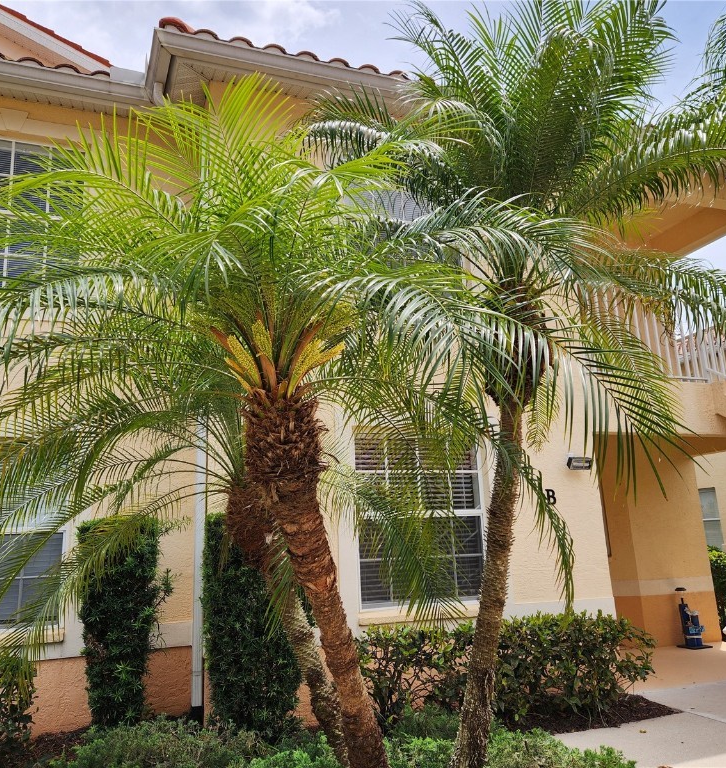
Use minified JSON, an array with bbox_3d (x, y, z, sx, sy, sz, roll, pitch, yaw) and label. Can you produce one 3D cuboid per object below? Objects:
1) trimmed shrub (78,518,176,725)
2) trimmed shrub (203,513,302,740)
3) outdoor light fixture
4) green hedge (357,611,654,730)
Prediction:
[{"bbox_3d":[-1.986,1.986,5.621,0.620,1.660,0.440,2,-13,-20],"label":"trimmed shrub"},{"bbox_3d":[-0.849,1.857,5.236,0.700,1.670,0.480,2,-13,-20],"label":"trimmed shrub"},{"bbox_3d":[2.166,0.796,6.862,0.250,0.150,0.170,2,-13,-20],"label":"outdoor light fixture"},{"bbox_3d":[1.267,2.332,5.665,2.600,0.770,0.660,2,-13,-20],"label":"green hedge"}]

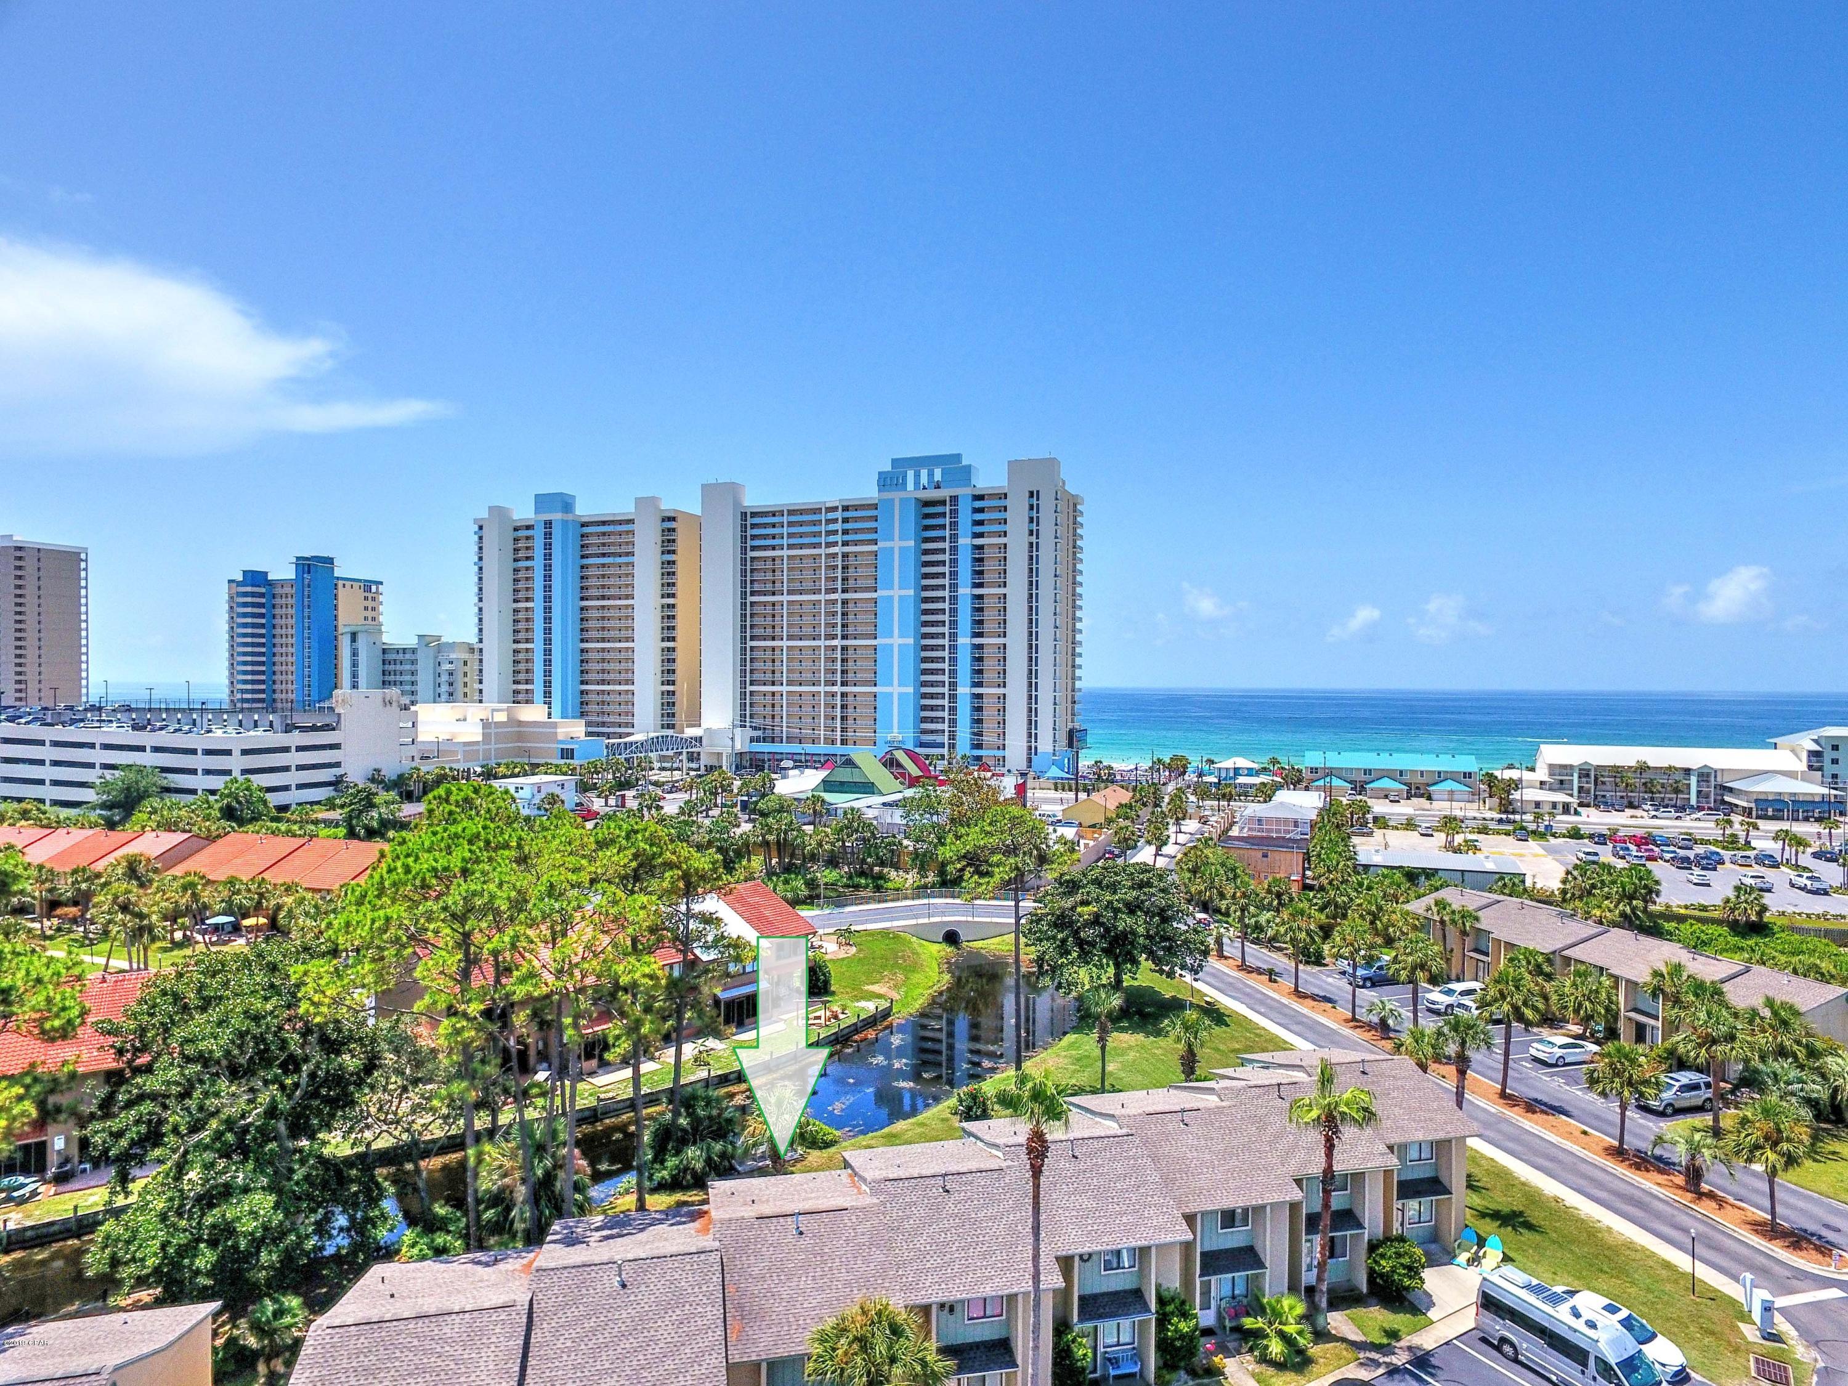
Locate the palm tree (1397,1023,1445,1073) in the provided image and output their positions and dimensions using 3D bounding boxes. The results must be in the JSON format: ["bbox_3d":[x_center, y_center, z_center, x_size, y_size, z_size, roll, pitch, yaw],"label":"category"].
[{"bbox_3d":[31.790,22.794,68.310,2.897,3.010,2.897,1,1,25],"label":"palm tree"}]

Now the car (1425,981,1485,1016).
[{"bbox_3d":[40.000,22.802,79.800,5.200,1.890,2.040,0,1,-17],"label":"car"}]

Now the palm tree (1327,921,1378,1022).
[{"bbox_3d":[31.034,19.984,77.272,3.866,7.471,3.866,0,0,0],"label":"palm tree"}]

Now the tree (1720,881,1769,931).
[{"bbox_3d":[81.748,21.471,106.205,3.777,4.892,3.777,0,1,0],"label":"tree"}]

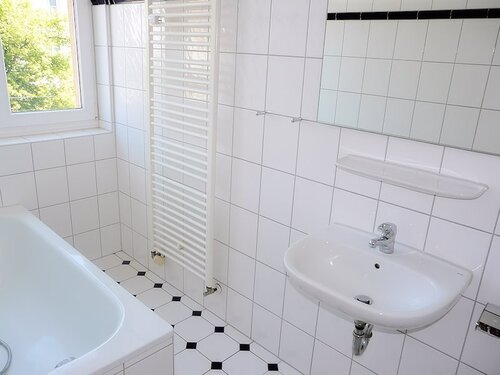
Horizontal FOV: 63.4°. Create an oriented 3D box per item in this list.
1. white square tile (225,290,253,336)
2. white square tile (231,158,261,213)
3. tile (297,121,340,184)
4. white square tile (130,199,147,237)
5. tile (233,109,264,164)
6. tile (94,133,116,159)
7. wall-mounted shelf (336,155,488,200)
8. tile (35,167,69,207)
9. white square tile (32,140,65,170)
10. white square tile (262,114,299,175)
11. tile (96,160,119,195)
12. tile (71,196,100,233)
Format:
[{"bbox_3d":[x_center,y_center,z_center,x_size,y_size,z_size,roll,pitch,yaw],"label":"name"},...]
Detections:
[{"bbox_3d":[-0.055,0.694,2.254,0.196,0.236,0.010,19,25,40],"label":"white square tile"},{"bbox_3d":[-0.016,-0.009,2.018,0.193,0.246,0.015,19,25,40],"label":"white square tile"},{"bbox_3d":[0.284,-0.145,1.683,0.196,0.248,0.010,19,25,40],"label":"tile"},{"bbox_3d":[-0.763,0.210,2.808,0.196,0.248,0.010,19,25,40],"label":"white square tile"},{"bbox_3d":[-0.004,-0.246,1.936,0.196,0.248,0.010,19,25,40],"label":"tile"},{"bbox_3d":[-0.995,-0.277,2.776,0.015,0.168,0.157,19,25,40],"label":"tile"},{"bbox_3d":[0.516,-0.044,1.379,0.508,0.032,0.138,19,25,40],"label":"wall-mounted shelf"},{"bbox_3d":[-1.261,-0.003,2.582,0.015,0.246,0.191,19,25,40],"label":"tile"},{"bbox_3d":[-1.250,-0.203,2.514,0.015,0.168,0.191,19,25,40],"label":"white square tile"},{"bbox_3d":[0.140,-0.196,1.809,0.196,0.248,0.010,19,25,40],"label":"white square tile"},{"bbox_3d":[-1.003,-0.078,2.840,0.010,0.248,0.157,19,25,40],"label":"tile"},{"bbox_3d":[-1.137,0.194,2.796,0.010,0.248,0.193,19,25,40],"label":"tile"}]

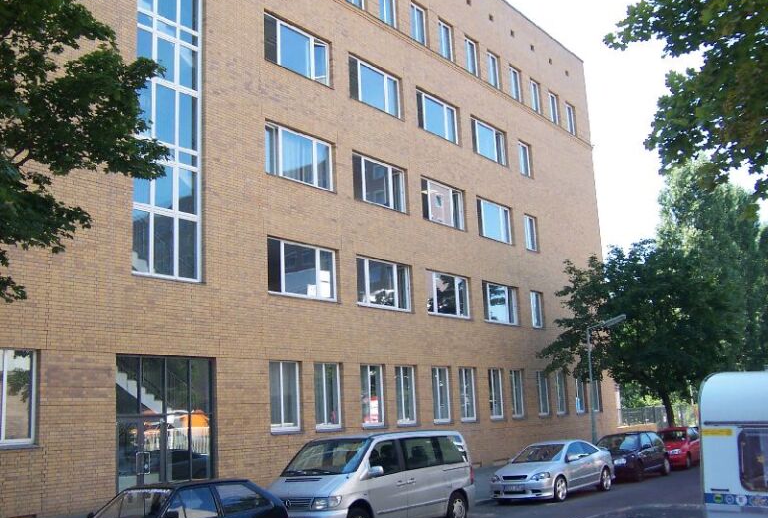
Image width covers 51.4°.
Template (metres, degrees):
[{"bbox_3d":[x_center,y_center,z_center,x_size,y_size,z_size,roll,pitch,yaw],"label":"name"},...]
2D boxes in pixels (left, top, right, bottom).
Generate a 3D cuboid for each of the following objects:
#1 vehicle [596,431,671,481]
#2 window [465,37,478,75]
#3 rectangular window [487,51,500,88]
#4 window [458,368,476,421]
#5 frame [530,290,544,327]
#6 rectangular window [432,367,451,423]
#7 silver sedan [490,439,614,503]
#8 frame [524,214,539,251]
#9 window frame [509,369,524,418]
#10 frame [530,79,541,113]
[{"bbox_3d":[7.754,6.250,25.445,1.680,1.430,3.850,-10,-14,36],"label":"vehicle"},{"bbox_3d":[3.809,-8.948,35.613,0.170,1.640,1.080,-10,-13,36],"label":"window"},{"bbox_3d":[5.176,-8.911,37.915,0.150,1.680,1.150,-11,-14,36],"label":"rectangular window"},{"bbox_3d":[3.285,5.384,31.752,0.150,2.070,1.300,-11,-14,36],"label":"window"},{"bbox_3d":[7.212,2.442,37.788,0.150,1.750,1.240,-11,-14,36],"label":"frame"},{"bbox_3d":[2.023,5.091,29.815,0.170,2.050,1.220,-10,-13,36],"label":"rectangular window"},{"bbox_3d":[4.330,5.326,20.381,1.760,1.400,4.250,-10,-14,36],"label":"silver sedan"},{"bbox_3d":[6.874,-1.197,37.920,0.170,1.720,1.180,-10,-13,36],"label":"frame"},{"bbox_3d":[5.665,5.842,34.588,0.170,2.050,1.220,-10,-13,36],"label":"window frame"},{"bbox_3d":[7.793,-8.364,41.304,0.150,1.680,1.150,-11,-14,36],"label":"frame"}]

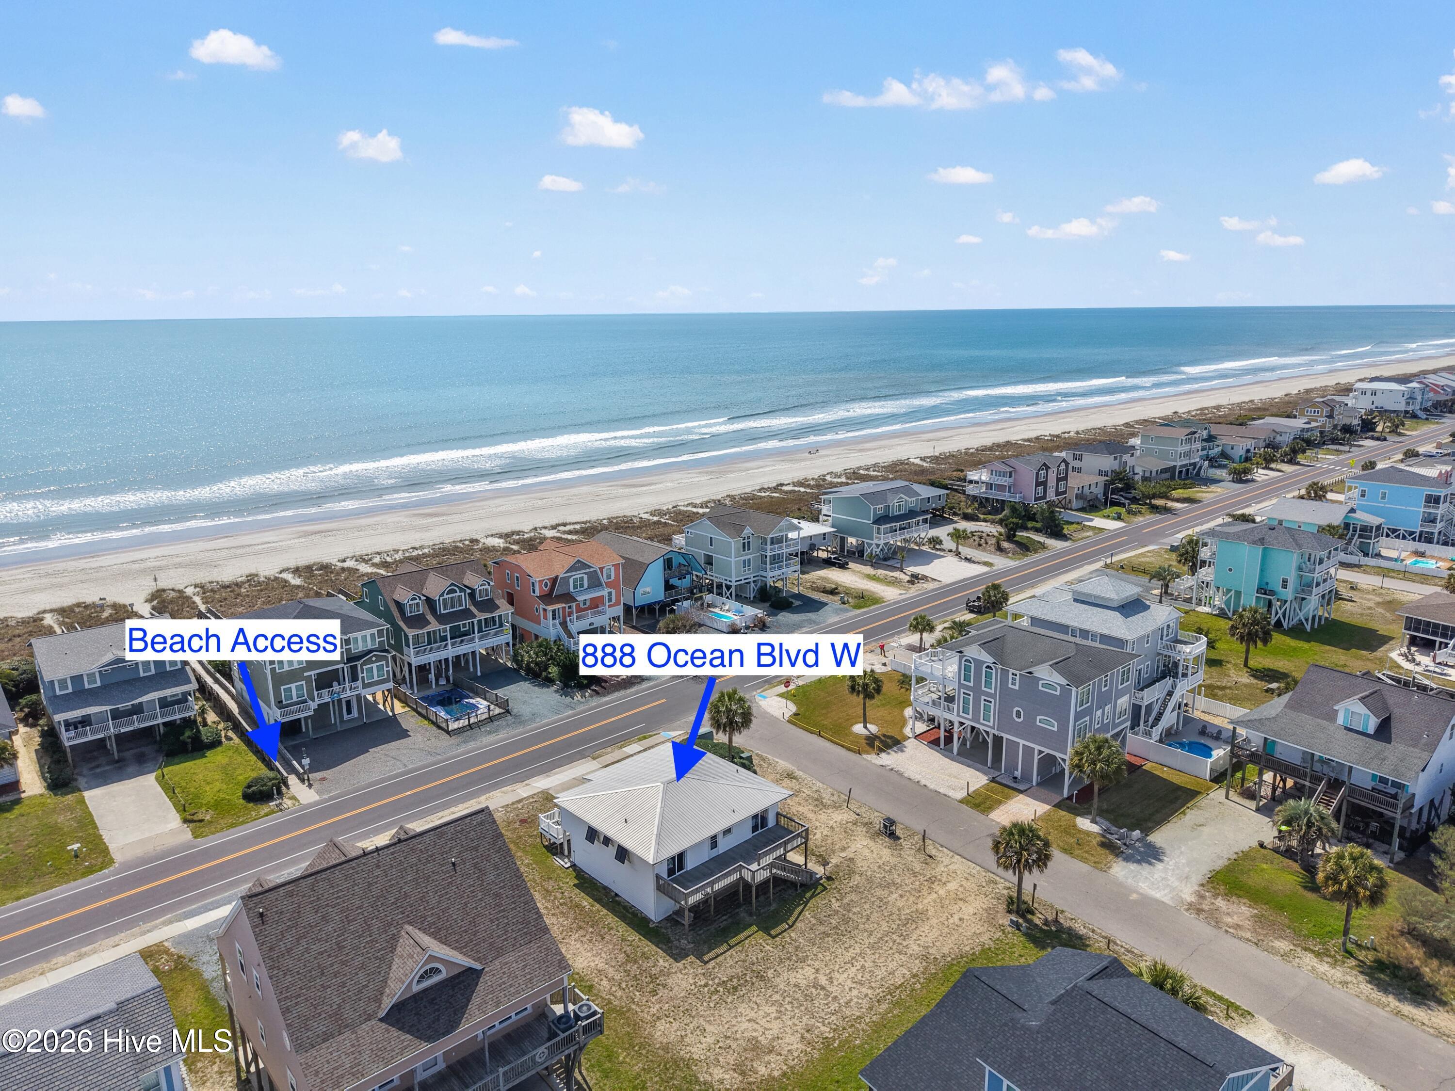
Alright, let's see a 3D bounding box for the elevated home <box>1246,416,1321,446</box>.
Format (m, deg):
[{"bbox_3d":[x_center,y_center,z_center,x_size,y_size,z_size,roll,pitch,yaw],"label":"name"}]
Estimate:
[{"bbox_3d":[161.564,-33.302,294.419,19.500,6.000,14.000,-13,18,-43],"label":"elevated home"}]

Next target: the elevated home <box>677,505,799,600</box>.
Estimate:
[{"bbox_3d":[1.833,0.610,140.458,10.718,11.010,16.467,-13,18,-42],"label":"elevated home"}]

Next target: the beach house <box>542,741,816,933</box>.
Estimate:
[{"bbox_3d":[-4.370,20.880,77.000,14.030,6.420,17.780,-13,18,-43],"label":"beach house"}]

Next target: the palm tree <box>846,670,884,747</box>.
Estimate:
[{"bbox_3d":[13.700,15.270,100.500,3.660,6.220,3.660,-1,13,0],"label":"palm tree"}]

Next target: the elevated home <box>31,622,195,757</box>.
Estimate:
[{"bbox_3d":[-61.220,13.870,100.540,12.250,10.670,12.250,-13,18,-43],"label":"elevated home"}]

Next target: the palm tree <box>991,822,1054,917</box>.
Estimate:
[{"bbox_3d":[19.189,21.017,65.870,3.826,6.800,3.826,4,14,17],"label":"palm tree"}]

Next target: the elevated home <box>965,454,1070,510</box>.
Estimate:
[{"bbox_3d":[57.045,-12.277,197.481,14.000,11.200,15.000,-13,18,-43],"label":"elevated home"}]

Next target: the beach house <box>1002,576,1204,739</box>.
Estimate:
[{"bbox_3d":[36.097,9.396,96.619,10.200,13.000,16.400,-12,17,-40],"label":"beach house"}]

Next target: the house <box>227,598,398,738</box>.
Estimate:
[{"bbox_3d":[-44.070,11.840,105.320,13.140,12.050,16.200,-13,18,-43],"label":"house"}]

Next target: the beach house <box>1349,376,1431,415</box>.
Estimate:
[{"bbox_3d":[226.897,-50.485,347.075,11.887,11.497,19.487,-13,18,-42],"label":"beach house"}]

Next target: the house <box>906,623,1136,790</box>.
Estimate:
[{"bbox_3d":[25.380,12.650,87.720,11.400,10.800,15.700,-12,18,-41],"label":"house"}]

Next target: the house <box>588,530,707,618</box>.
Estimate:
[{"bbox_3d":[-12.010,3.550,133.760,12.700,8.400,15.300,-12,17,-41],"label":"house"}]

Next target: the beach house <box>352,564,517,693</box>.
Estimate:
[{"bbox_3d":[-33.158,8.107,113.660,13.000,11.400,14.000,-13,18,-43],"label":"beach house"}]

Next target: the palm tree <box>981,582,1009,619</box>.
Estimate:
[{"bbox_3d":[32.960,7.090,124.030,3.500,4.900,3.500,-1,13,0],"label":"palm tree"}]

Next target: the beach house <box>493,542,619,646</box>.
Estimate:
[{"bbox_3d":[-22.480,5.990,130.560,13.440,11.460,16.500,-13,18,-43],"label":"beach house"}]

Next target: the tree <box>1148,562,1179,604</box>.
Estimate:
[{"bbox_3d":[60.460,4.645,139.289,4.020,4.540,4.020,5,14,24],"label":"tree"}]

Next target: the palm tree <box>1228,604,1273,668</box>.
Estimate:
[{"bbox_3d":[55.790,9.770,107.240,4.700,6.800,4.700,-1,13,0],"label":"palm tree"}]

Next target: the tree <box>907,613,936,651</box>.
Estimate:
[{"bbox_3d":[22.498,10.115,117.204,3.365,4.700,3.365,2,13,11],"label":"tree"}]

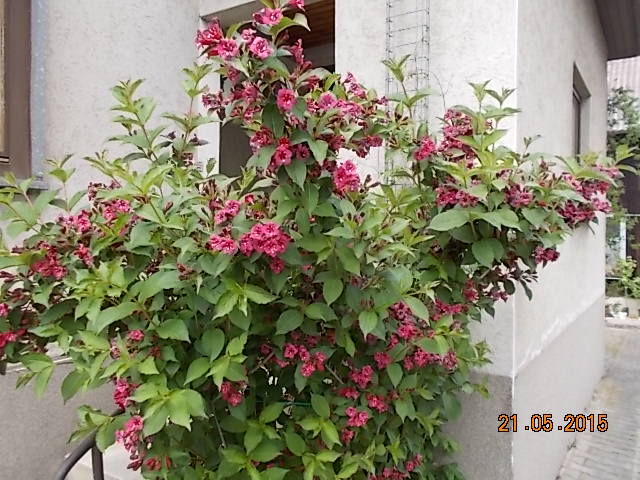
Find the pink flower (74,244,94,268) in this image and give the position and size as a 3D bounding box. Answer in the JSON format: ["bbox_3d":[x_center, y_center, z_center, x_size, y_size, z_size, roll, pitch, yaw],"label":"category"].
[{"bbox_3d":[-0.730,0.048,1.720,0.059,0.066,0.045,0,0,-23],"label":"pink flower"}]

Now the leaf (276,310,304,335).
[{"bbox_3d":[-0.081,0.226,1.530,0.074,0.067,0.035,0,0,-3],"label":"leaf"}]

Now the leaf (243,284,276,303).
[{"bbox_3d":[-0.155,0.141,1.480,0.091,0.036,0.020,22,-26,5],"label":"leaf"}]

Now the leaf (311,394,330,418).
[{"bbox_3d":[-0.007,0.471,1.570,0.042,0.077,0.020,-22,-33,-15],"label":"leaf"}]

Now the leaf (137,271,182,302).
[{"bbox_3d":[-0.385,0.112,1.330,0.096,0.073,0.060,0,0,-4],"label":"leaf"}]

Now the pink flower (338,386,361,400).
[{"bbox_3d":[0.081,0.423,1.530,0.061,0.039,0.038,0,1,-17],"label":"pink flower"}]

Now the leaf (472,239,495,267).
[{"bbox_3d":[0.442,0.034,1.500,0.057,0.072,0.035,0,0,12],"label":"leaf"}]

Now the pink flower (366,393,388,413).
[{"bbox_3d":[0.150,0.425,1.450,0.055,0.050,0.044,0,0,3],"label":"pink flower"}]

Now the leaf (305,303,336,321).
[{"bbox_3d":[0.003,0.208,1.550,0.097,0.041,0.020,16,-27,8],"label":"leaf"}]

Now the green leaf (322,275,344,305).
[{"bbox_3d":[0.037,0.139,1.540,0.059,0.084,0.035,0,0,1],"label":"green leaf"}]

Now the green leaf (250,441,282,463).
[{"bbox_3d":[-0.137,0.541,1.420,0.078,0.053,0.050,0,0,-3],"label":"green leaf"}]

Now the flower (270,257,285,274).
[{"bbox_3d":[-0.109,0.065,1.420,0.036,0.046,0.037,0,6,-4],"label":"flower"}]

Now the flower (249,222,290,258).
[{"bbox_3d":[-0.126,0.001,1.400,0.100,0.088,0.075,0,1,-5],"label":"flower"}]

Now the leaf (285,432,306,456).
[{"bbox_3d":[-0.064,0.533,1.450,0.043,0.085,0.016,-39,-21,-22],"label":"leaf"}]

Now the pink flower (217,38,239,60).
[{"bbox_3d":[-0.220,-0.453,1.320,0.052,0.052,0.045,0,1,-19],"label":"pink flower"}]

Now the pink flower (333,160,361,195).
[{"bbox_3d":[0.072,-0.164,1.470,0.069,0.090,0.065,0,1,3],"label":"pink flower"}]

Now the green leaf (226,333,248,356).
[{"bbox_3d":[-0.205,0.260,1.380,0.052,0.057,0.035,0,0,-4],"label":"green leaf"}]

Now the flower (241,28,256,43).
[{"bbox_3d":[-0.173,-0.494,1.340,0.039,0.034,0.034,0,1,-7],"label":"flower"}]

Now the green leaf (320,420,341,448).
[{"bbox_3d":[0.026,0.473,1.350,0.046,0.065,0.038,0,0,-14],"label":"green leaf"}]

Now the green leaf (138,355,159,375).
[{"bbox_3d":[-0.424,0.310,1.370,0.047,0.042,0.035,0,0,-9],"label":"green leaf"}]

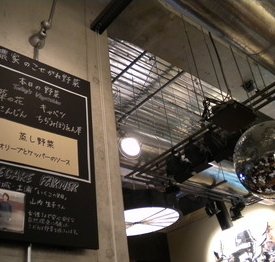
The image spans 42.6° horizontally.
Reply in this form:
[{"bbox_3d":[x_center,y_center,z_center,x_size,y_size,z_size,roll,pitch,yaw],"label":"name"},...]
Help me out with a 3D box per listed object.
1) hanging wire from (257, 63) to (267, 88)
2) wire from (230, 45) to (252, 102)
[{"bbox_3d":[1.298,-0.583,3.684,0.012,0.347,0.012,16,-38,-34],"label":"hanging wire"},{"bbox_3d":[1.162,-0.671,3.996,0.012,0.843,0.012,16,-38,-34],"label":"wire"}]

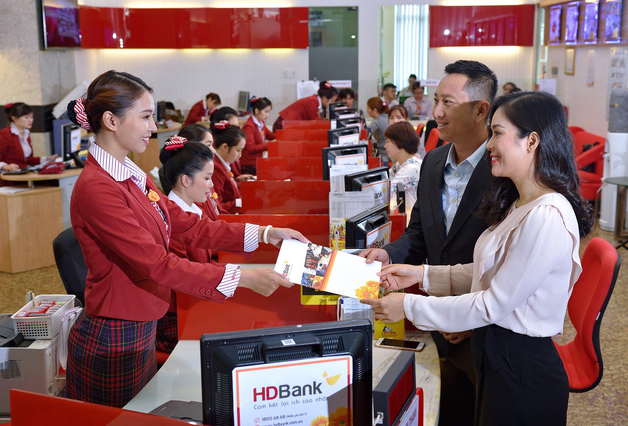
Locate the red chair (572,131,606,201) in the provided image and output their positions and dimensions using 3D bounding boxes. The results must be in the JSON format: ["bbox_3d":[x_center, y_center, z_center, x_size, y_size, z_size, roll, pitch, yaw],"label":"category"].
[{"bbox_3d":[2.720,-0.416,9.582,0.780,0.870,0.820,-6,12,-28],"label":"red chair"}]

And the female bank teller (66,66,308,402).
[{"bbox_3d":[-0.370,0.429,2.651,0.680,1.690,0.500,2,11,13],"label":"female bank teller"}]

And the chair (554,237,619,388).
[{"bbox_3d":[0.850,0.577,3.575,0.600,0.970,0.560,1,11,3],"label":"chair"}]

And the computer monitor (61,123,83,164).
[{"bbox_3d":[-1.875,-0.519,6.897,0.190,0.360,0.370,2,11,11],"label":"computer monitor"}]

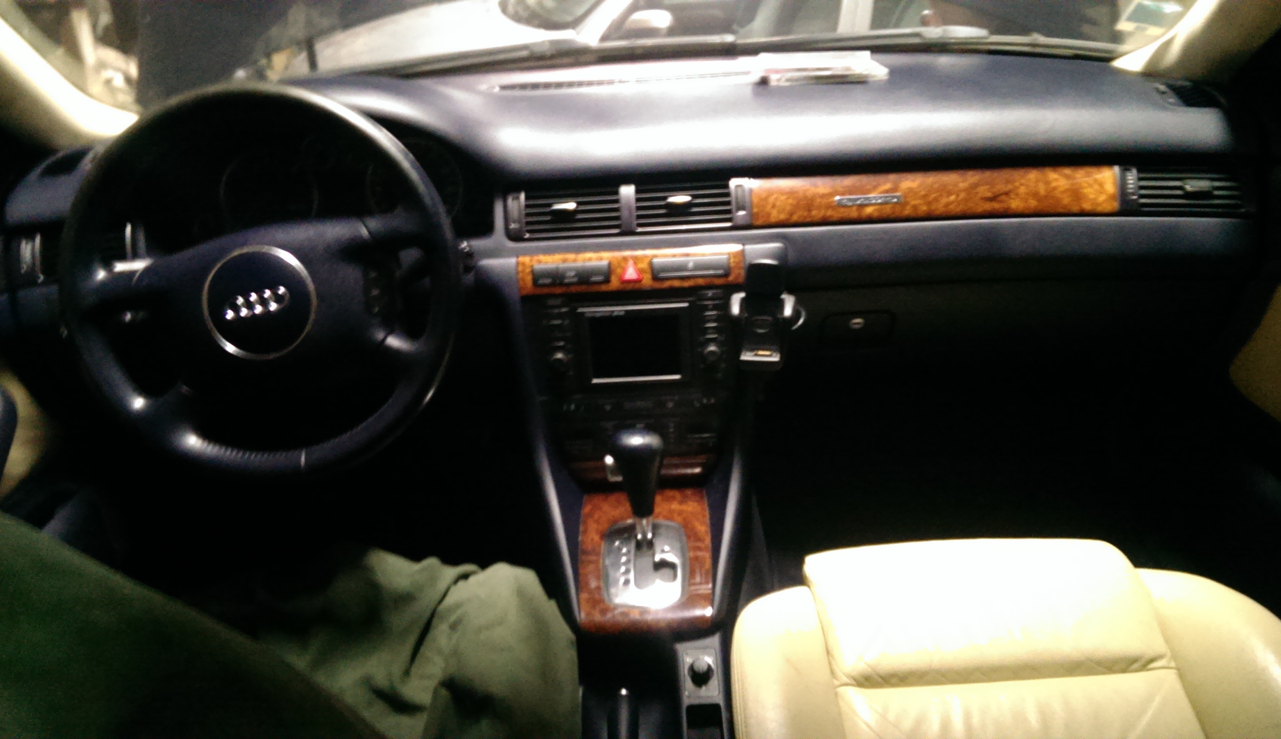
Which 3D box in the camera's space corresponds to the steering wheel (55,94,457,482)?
[{"bbox_3d":[-0.368,-0.083,0.964,0.385,0.385,0.090,-3,8,-1],"label":"steering wheel"}]

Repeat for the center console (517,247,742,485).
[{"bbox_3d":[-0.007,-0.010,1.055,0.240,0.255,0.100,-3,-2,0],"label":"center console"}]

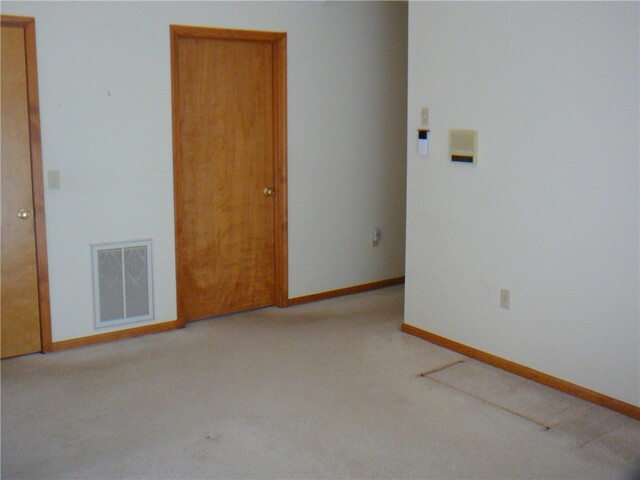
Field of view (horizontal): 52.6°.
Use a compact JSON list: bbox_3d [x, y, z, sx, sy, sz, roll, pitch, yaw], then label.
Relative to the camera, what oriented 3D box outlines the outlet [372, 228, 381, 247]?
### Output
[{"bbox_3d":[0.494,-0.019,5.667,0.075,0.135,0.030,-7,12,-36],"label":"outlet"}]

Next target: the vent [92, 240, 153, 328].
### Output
[{"bbox_3d":[-1.315,0.291,4.327,0.405,0.560,0.030,-7,12,-36],"label":"vent"}]

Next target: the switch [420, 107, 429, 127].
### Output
[{"bbox_3d":[0.680,-0.795,4.182,0.020,0.116,0.071,-7,12,-35],"label":"switch"}]

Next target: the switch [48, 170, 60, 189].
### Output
[{"bbox_3d":[-1.633,-0.368,3.979,0.072,0.115,0.020,-7,12,-36],"label":"switch"}]

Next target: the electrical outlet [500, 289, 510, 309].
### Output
[{"bbox_3d":[1.087,0.346,3.788,0.020,0.115,0.071,-7,12,-35],"label":"electrical outlet"}]

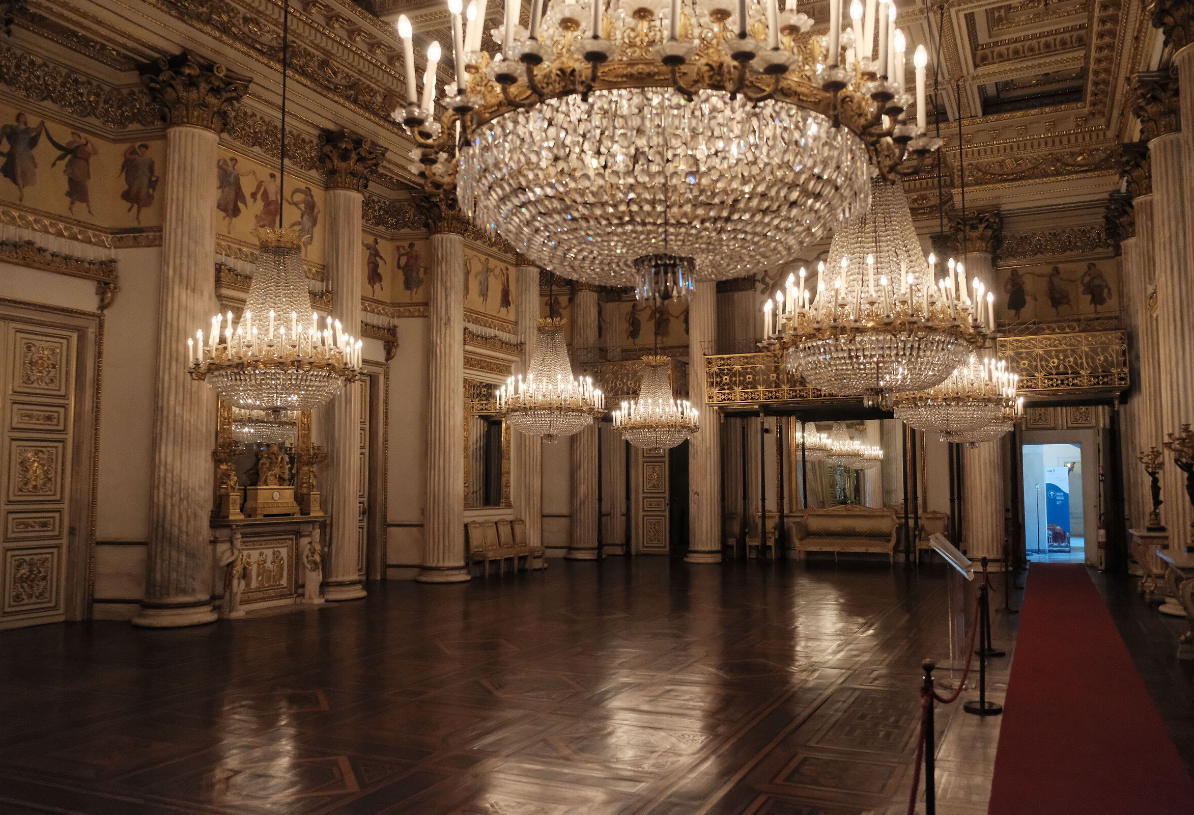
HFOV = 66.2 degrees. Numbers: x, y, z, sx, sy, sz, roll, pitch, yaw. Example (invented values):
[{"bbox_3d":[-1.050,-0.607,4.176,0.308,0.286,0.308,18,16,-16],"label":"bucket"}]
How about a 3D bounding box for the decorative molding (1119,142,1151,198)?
[{"bbox_3d":[8.679,-3.671,14.296,0.929,0.820,0.929,-2,-5,26],"label":"decorative molding"}]

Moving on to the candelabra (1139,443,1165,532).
[{"bbox_3d":[7.904,1.161,13.025,0.375,1.203,0.375,-2,-5,26],"label":"candelabra"}]

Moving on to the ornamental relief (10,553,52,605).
[{"bbox_3d":[-6.651,2.023,10.787,0.040,0.583,0.496,-2,-5,26],"label":"ornamental relief"}]

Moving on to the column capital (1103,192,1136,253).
[{"bbox_3d":[10.056,-3.489,17.036,0.988,0.840,0.988,-2,-5,26],"label":"column capital"}]

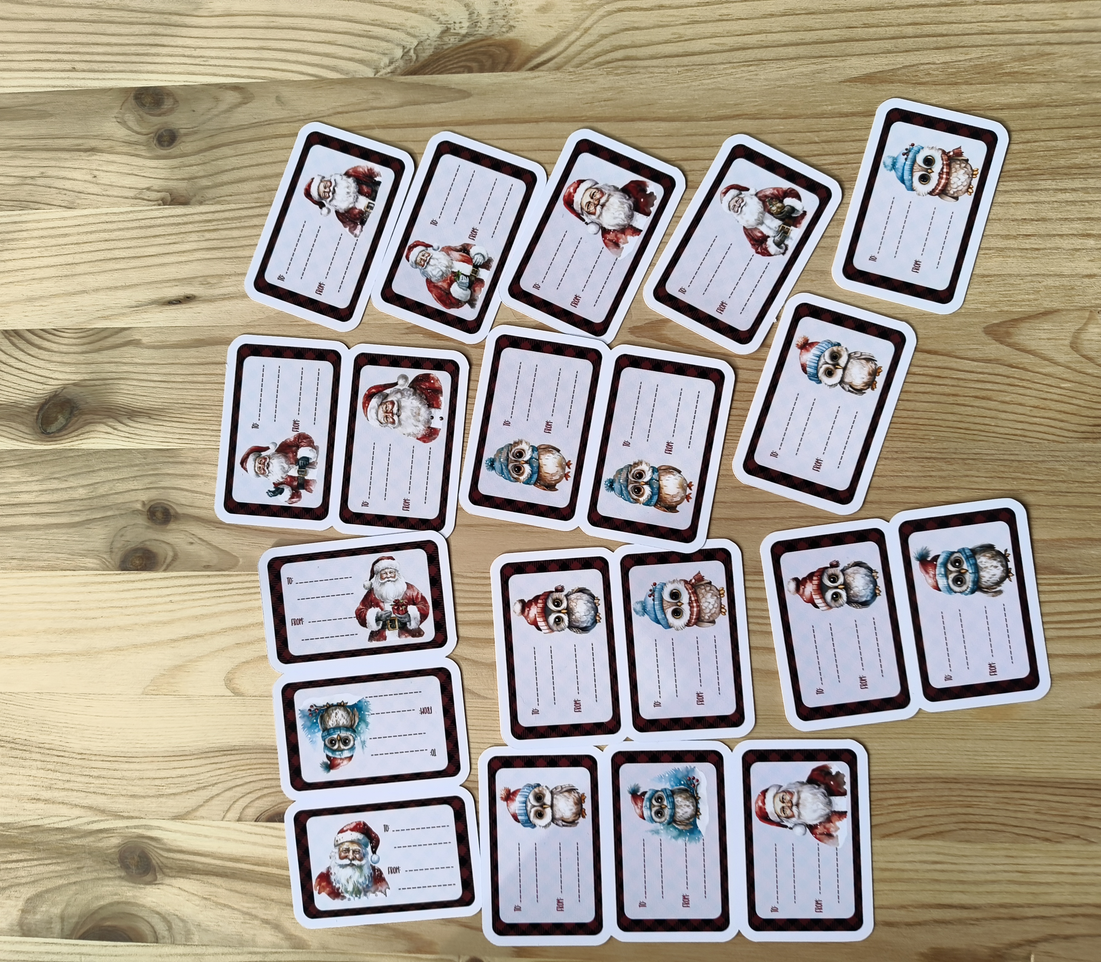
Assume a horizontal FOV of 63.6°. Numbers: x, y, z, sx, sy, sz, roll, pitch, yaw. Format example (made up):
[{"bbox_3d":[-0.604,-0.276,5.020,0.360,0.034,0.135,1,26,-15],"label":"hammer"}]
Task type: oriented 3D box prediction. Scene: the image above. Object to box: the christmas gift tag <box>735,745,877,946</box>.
[{"bbox_3d":[0.096,0.137,0.339,0.051,0.001,0.077,-2,89,4],"label":"christmas gift tag"}]

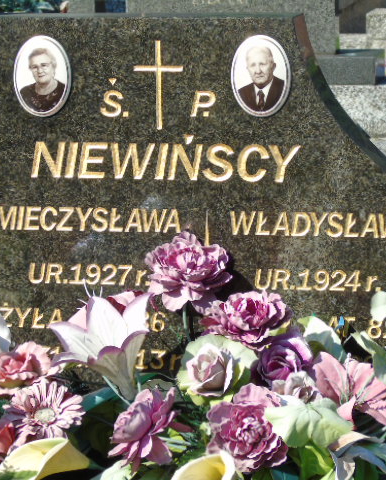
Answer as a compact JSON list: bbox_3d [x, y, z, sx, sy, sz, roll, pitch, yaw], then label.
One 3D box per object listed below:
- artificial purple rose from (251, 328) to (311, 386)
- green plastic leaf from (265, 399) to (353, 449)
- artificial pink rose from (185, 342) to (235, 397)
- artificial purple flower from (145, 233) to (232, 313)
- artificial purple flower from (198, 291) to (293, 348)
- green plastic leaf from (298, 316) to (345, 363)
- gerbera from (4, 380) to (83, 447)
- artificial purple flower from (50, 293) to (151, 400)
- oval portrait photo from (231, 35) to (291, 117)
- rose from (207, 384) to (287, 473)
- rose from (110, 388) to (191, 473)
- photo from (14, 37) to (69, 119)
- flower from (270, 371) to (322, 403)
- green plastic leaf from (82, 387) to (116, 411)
[{"bbox_3d":[0.123,0.160,3.149,0.084,0.077,0.078,0,13,6],"label":"artificial purple rose"},{"bbox_3d":[0.157,0.247,3.088,0.115,0.055,0.080,-3,13,-6],"label":"green plastic leaf"},{"bbox_3d":[0.023,0.179,3.161,0.064,0.070,0.064,1,13,11],"label":"artificial pink rose"},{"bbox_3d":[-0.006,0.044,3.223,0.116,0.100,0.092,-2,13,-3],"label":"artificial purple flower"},{"bbox_3d":[0.074,0.110,3.174,0.121,0.073,0.100,-2,13,0],"label":"artificial purple flower"},{"bbox_3d":[0.184,0.143,3.292,0.062,0.068,0.035,2,-11,12],"label":"green plastic leaf"},{"bbox_3d":[-0.214,0.247,3.281,0.110,0.108,0.040,-2,-30,-4],"label":"gerbera"},{"bbox_3d":[-0.134,0.154,3.319,0.130,0.135,0.115,-18,13,0],"label":"artificial purple flower"},{"bbox_3d":[0.099,-0.238,3.317,0.090,0.120,0.010,1,10,13],"label":"oval portrait photo"},{"bbox_3d":[0.076,0.263,3.204,0.112,0.120,0.080,-2,-12,-3],"label":"rose"},{"bbox_3d":[-0.063,0.269,3.249,0.103,0.110,0.078,10,-5,43],"label":"rose"},{"bbox_3d":[-0.218,-0.238,3.315,0.088,0.120,0.012,2,9,15],"label":"photo"},{"bbox_3d":[0.139,0.202,3.114,0.070,0.050,0.060,-3,13,-6],"label":"flower"},{"bbox_3d":[-0.136,0.230,3.333,0.065,0.025,0.038,-36,61,-18],"label":"green plastic leaf"}]

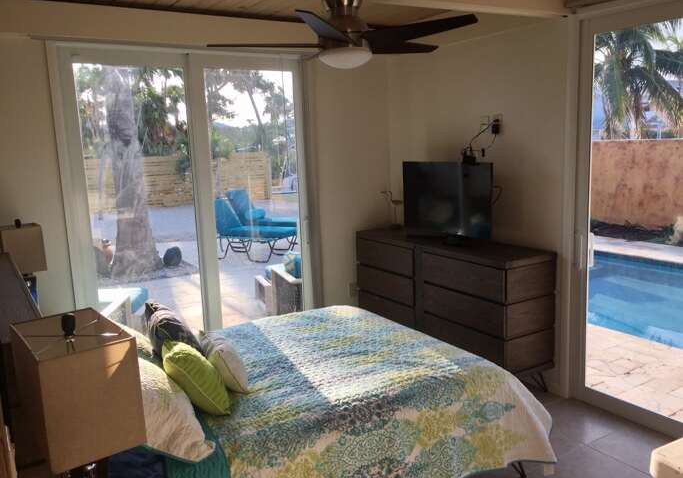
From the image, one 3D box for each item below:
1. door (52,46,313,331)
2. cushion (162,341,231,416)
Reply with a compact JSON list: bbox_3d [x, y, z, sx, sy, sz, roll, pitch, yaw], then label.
[{"bbox_3d":[-1.085,-0.185,4.460,1.876,2.415,0.100,-7,10,-30],"label":"door"},{"bbox_3d":[-0.571,0.529,2.270,0.160,0.380,0.360,-43,18,-9],"label":"cushion"}]

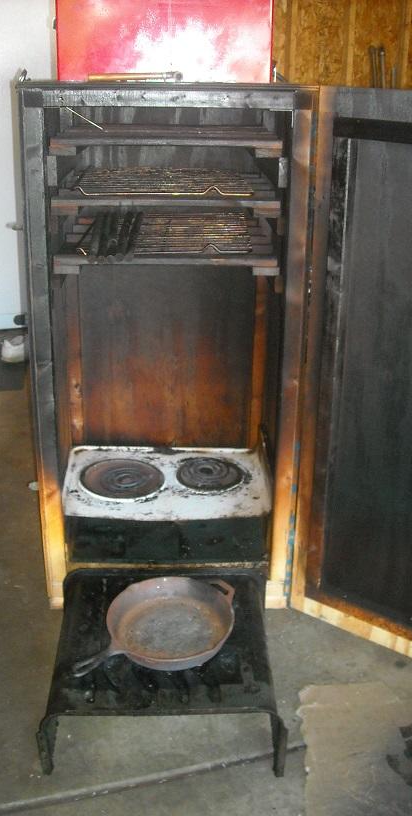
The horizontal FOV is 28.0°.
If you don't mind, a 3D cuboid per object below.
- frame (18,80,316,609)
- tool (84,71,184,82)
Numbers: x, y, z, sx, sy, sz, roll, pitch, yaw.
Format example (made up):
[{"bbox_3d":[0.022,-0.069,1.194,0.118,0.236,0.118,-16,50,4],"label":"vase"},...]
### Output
[{"bbox_3d":[-0.097,-0.178,2.169,0.607,1.240,0.610,0,21,-3],"label":"frame"},{"bbox_3d":[-0.165,-0.764,1.904,0.222,0.027,0.035,0,21,-3],"label":"tool"}]

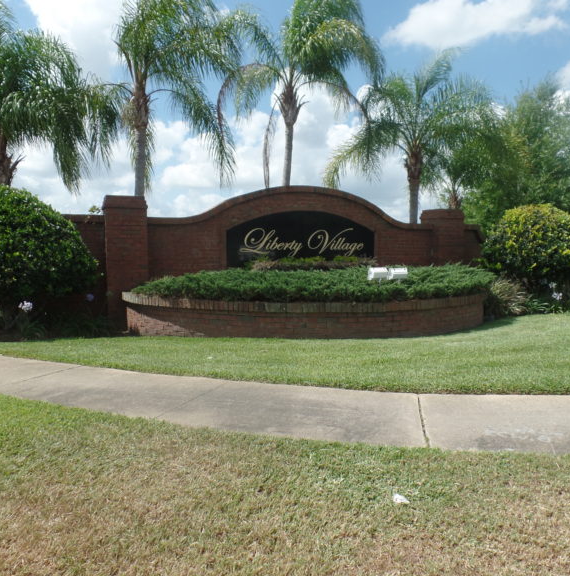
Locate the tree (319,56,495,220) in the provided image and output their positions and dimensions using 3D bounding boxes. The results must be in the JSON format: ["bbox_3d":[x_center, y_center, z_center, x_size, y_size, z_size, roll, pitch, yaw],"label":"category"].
[{"bbox_3d":[3.532,-3.218,14.594,4.800,6.800,4.500,0,4,0],"label":"tree"}]

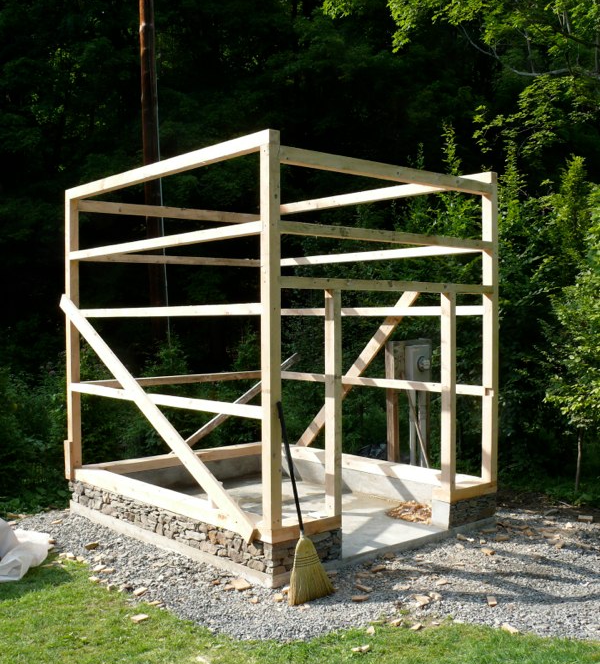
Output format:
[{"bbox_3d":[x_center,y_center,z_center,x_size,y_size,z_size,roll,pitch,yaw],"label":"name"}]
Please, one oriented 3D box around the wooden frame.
[{"bbox_3d":[-0.268,0.168,7.570,2.604,3.134,3.200,-1,1,-41],"label":"wooden frame"}]

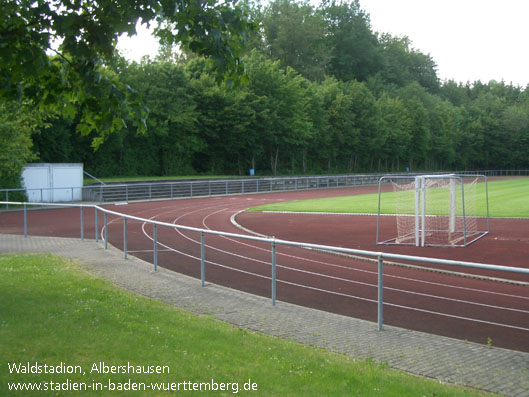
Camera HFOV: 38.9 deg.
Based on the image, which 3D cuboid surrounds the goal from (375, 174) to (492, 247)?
[{"bbox_3d":[5.699,0.280,24.554,2.560,2.060,5.150,1,3,25],"label":"goal"}]

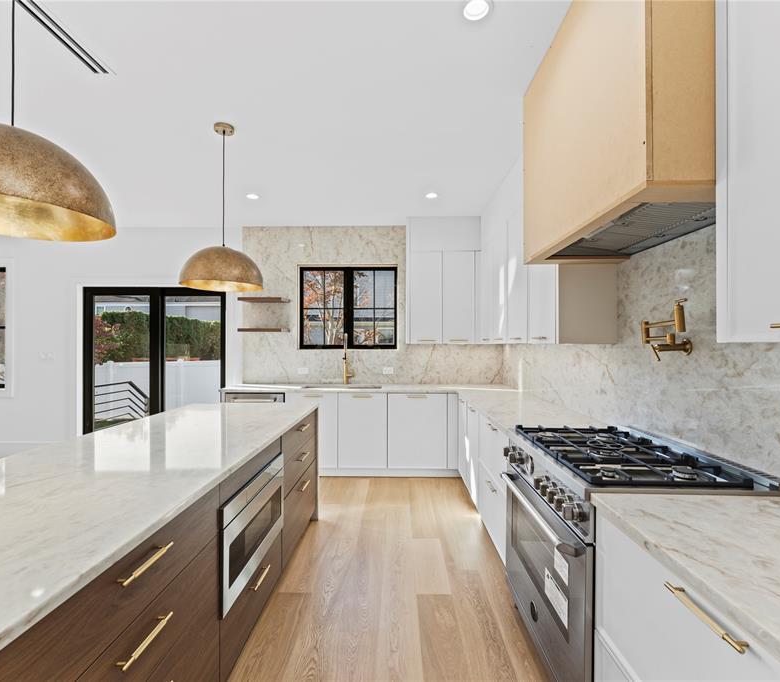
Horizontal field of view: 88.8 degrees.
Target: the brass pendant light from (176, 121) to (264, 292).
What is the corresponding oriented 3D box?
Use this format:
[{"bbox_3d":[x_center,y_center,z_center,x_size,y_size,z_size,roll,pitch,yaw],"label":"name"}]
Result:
[{"bbox_3d":[-1.051,-0.846,2.520,0.486,1.008,0.486,0,0,1],"label":"brass pendant light"}]

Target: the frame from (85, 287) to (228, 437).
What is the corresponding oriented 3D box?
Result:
[{"bbox_3d":[-2.806,0.377,4.822,1.752,2.035,0.120,0,0,1],"label":"frame"}]

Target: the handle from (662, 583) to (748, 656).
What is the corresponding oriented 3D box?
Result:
[{"bbox_3d":[0.608,0.527,0.774,0.029,0.014,0.201,0,0,1],"label":"handle"}]

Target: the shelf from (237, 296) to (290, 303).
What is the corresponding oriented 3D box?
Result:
[{"bbox_3d":[-1.423,-0.457,4.507,0.480,0.038,0.300,0,0,1],"label":"shelf"}]

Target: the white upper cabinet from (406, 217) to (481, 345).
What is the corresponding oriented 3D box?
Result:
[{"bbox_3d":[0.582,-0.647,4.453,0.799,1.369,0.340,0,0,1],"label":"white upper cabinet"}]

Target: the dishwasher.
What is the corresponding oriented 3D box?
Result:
[{"bbox_3d":[-1.364,0.966,4.309,0.613,0.875,0.600,0,0,1],"label":"dishwasher"}]

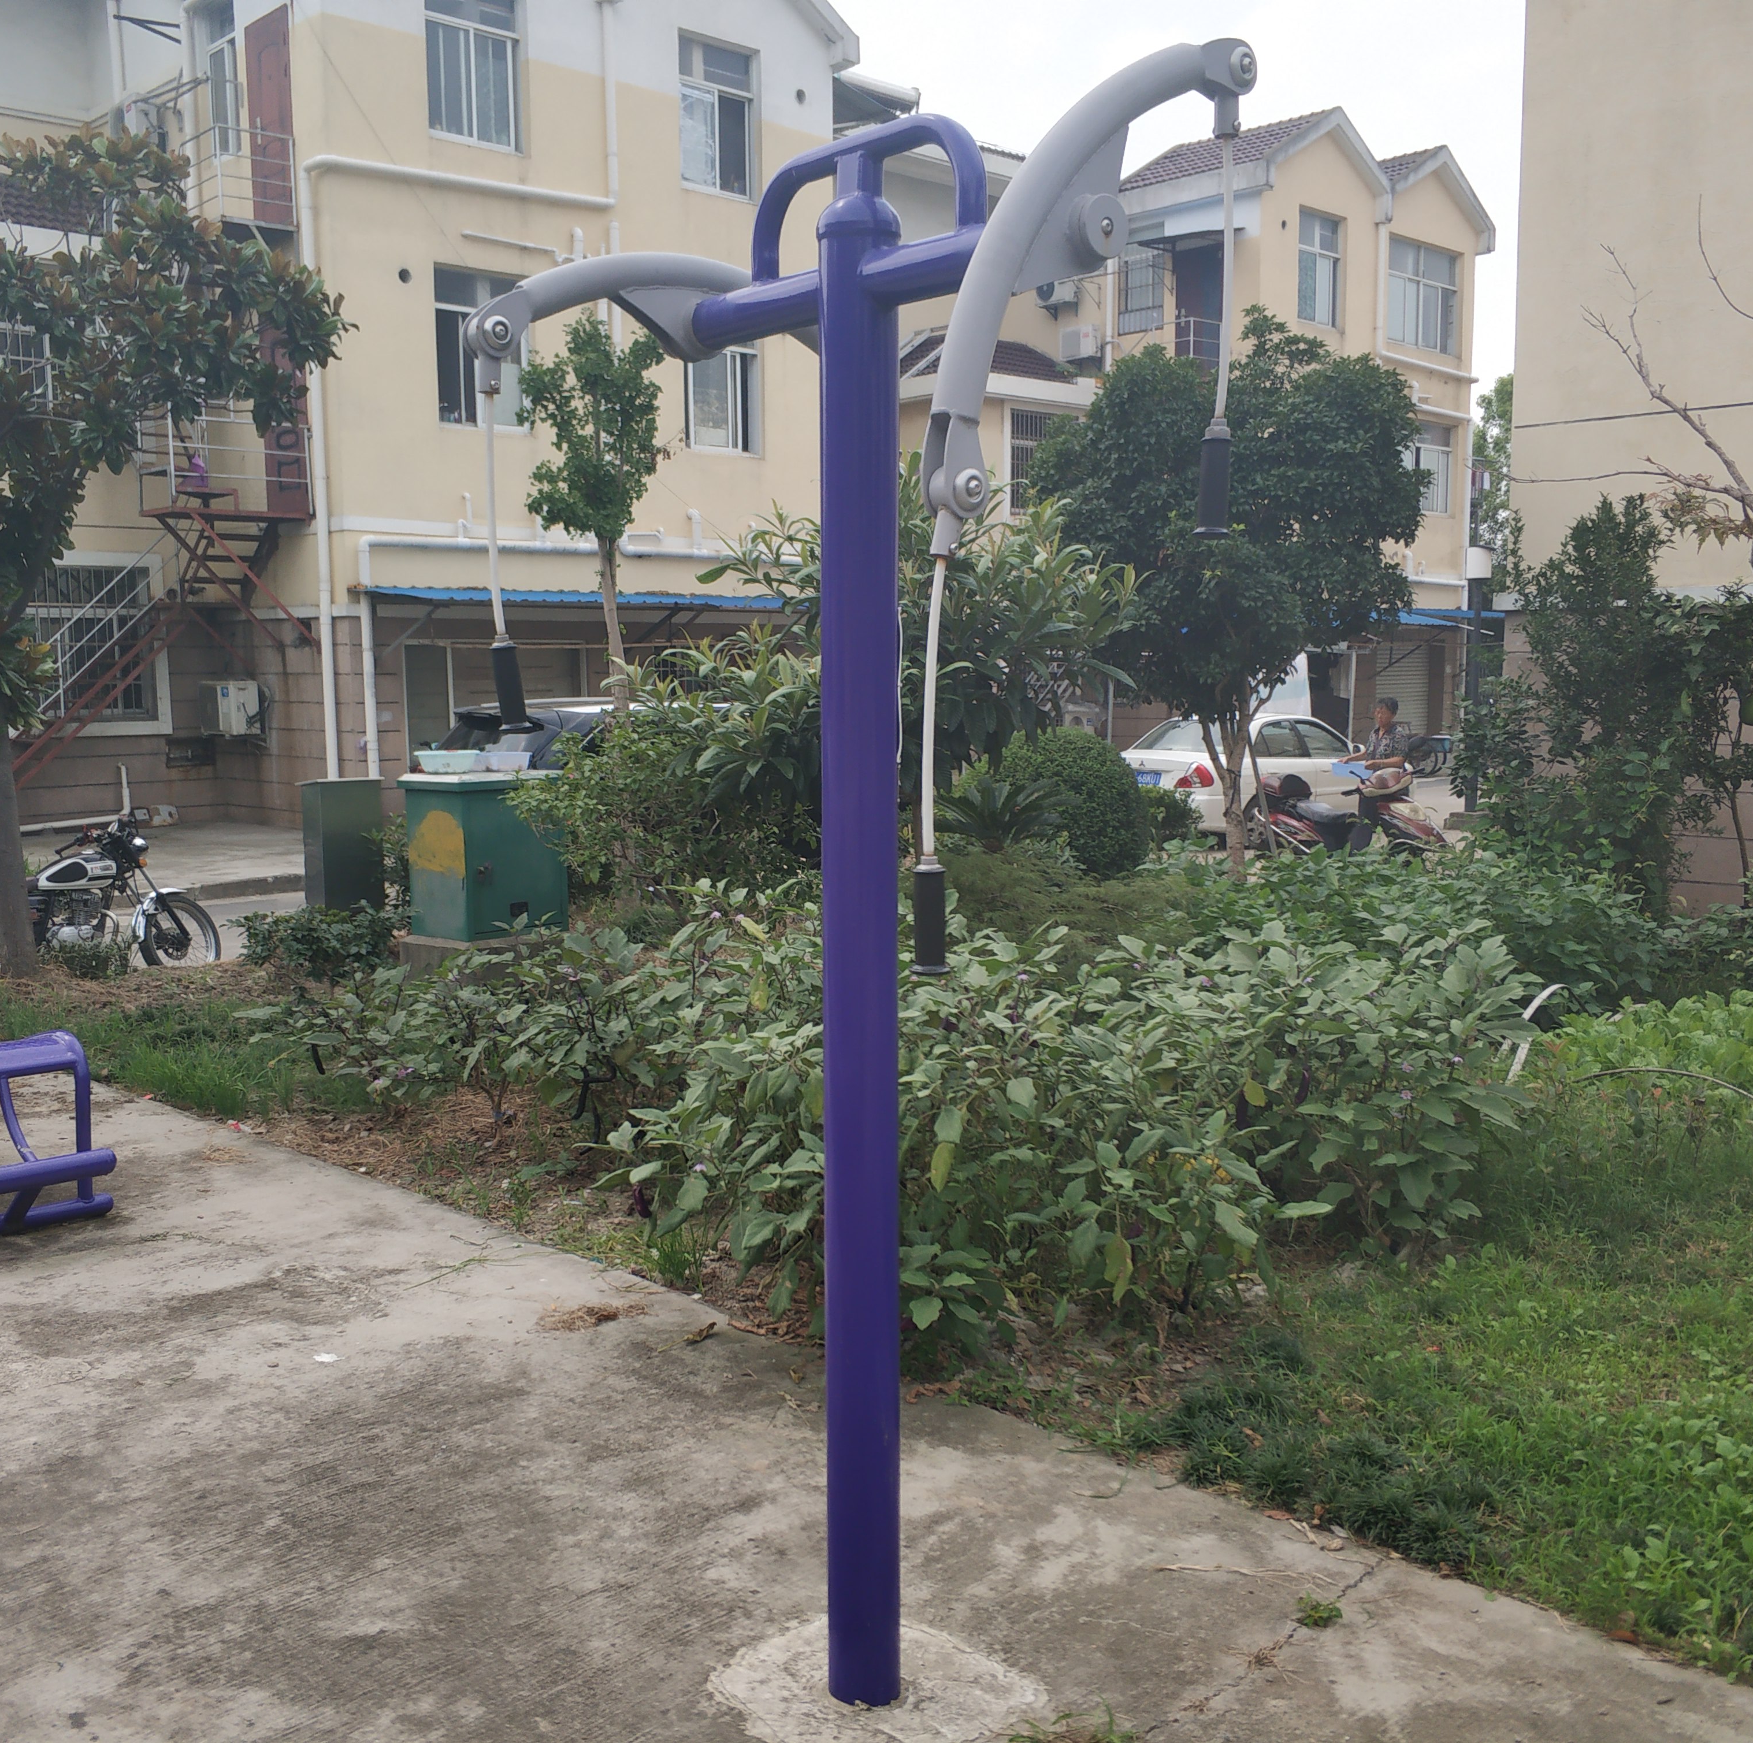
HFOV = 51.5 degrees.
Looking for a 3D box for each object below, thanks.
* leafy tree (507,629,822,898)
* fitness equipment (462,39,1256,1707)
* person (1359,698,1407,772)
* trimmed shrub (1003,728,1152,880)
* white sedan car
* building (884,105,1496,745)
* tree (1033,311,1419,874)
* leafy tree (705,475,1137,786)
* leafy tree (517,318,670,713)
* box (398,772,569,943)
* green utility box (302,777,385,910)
[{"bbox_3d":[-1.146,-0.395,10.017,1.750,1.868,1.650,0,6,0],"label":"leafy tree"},{"bbox_3d":[-0.030,0.067,2.816,0.820,2.560,0.980,-7,9,-44],"label":"fitness equipment"},{"bbox_3d":[4.971,-0.903,17.814,0.420,1.690,0.520,-5,8,-38],"label":"person"},{"bbox_3d":[1.485,-0.485,13.536,1.111,1.173,1.111,-1,7,0],"label":"trimmed shrub"},{"bbox_3d":[4.290,-1.120,21.054,1.700,1.430,4.430,5,8,40],"label":"white sedan car"},{"bbox_3d":[4.110,-8.021,35.627,12.074,11.739,9.500,-6,8,-41],"label":"building"},{"bbox_3d":[2.601,-1.968,13.563,2.878,4.293,2.734,-1,7,0],"label":"tree"},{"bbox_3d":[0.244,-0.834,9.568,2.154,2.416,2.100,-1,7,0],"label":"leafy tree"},{"bbox_3d":[-1.900,-1.627,12.394,1.050,4.259,1.050,0,6,0],"label":"leafy tree"},{"bbox_3d":[-2.433,-0.114,11.336,0.622,0.969,0.823,5,8,40],"label":"box"},{"bbox_3d":[-3.430,-0.071,11.772,0.440,1.040,0.420,-5,8,-36],"label":"green utility box"}]

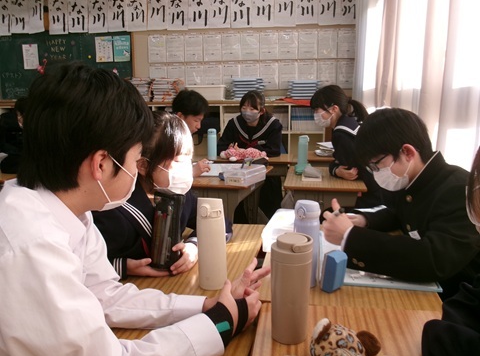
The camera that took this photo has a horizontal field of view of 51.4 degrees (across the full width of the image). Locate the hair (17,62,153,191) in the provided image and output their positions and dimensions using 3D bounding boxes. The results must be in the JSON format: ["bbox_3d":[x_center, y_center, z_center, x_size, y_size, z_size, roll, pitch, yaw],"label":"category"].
[{"bbox_3d":[-0.266,-0.089,0.860,0.220,0.205,0.185,5,6,-39],"label":"hair"}]

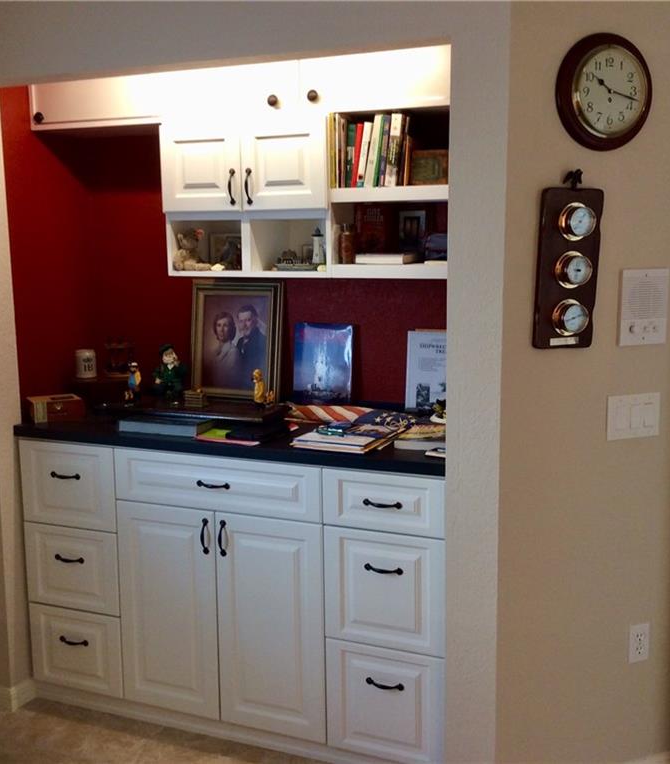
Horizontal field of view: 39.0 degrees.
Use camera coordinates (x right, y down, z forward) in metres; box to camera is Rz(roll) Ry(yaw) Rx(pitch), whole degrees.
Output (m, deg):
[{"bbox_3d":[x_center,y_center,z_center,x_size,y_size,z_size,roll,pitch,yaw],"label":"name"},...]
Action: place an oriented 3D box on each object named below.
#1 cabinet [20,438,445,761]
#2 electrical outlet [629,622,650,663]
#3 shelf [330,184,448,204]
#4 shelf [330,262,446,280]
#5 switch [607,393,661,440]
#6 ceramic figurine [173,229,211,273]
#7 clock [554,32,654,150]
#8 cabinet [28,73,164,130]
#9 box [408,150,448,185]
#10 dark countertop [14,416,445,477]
[{"bbox_3d":[-0.268,0.648,3.082,1.478,0.905,0.432,3,9,23],"label":"cabinet"},{"bbox_3d":[0.842,0.722,2.616,0.068,0.112,0.008,-4,9,-21],"label":"electrical outlet"},{"bbox_3d":[0.231,-0.542,2.760,0.417,0.038,0.285,3,9,23],"label":"shelf"},{"bbox_3d":[0.233,-0.330,2.790,0.417,0.040,0.285,3,9,23],"label":"shelf"},{"bbox_3d":[0.792,0.091,2.507,0.166,0.115,0.010,-4,9,-21],"label":"switch"},{"bbox_3d":[-0.452,-0.418,2.989,0.100,0.131,0.110,-3,9,-16],"label":"ceramic figurine"},{"bbox_3d":[0.671,-0.713,2.323,0.285,0.285,0.050,-4,9,-21],"label":"clock"},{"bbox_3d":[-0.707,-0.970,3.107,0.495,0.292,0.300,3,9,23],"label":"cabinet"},{"bbox_3d":[0.276,-0.613,2.738,0.133,0.107,0.070,3,9,23],"label":"box"},{"bbox_3d":[-0.274,0.168,3.002,1.483,0.042,0.453,3,9,23],"label":"dark countertop"}]

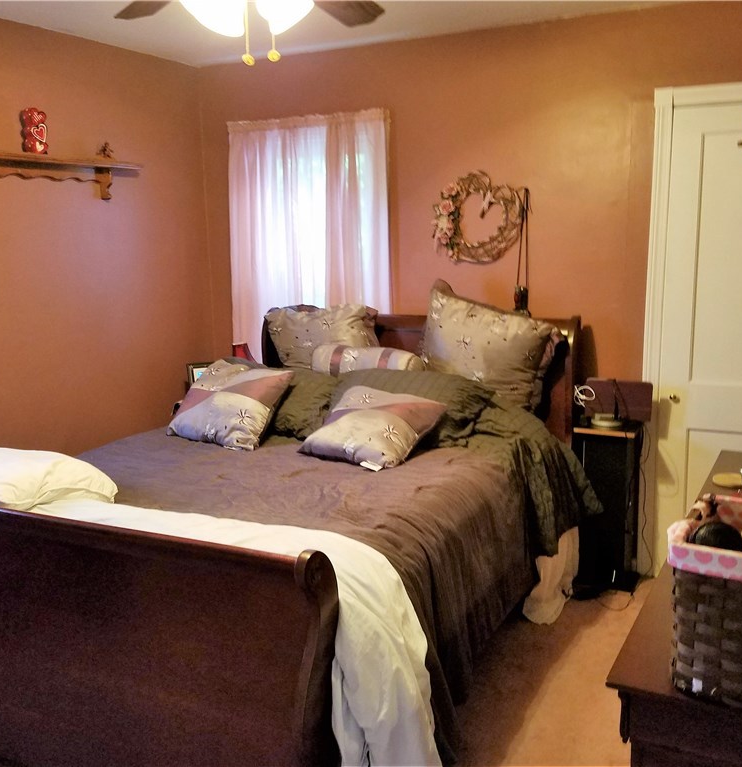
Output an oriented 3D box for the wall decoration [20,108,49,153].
[{"bbox_3d":[-1.378,-1.034,3.150,0.065,0.190,0.090,5,12,29],"label":"wall decoration"}]

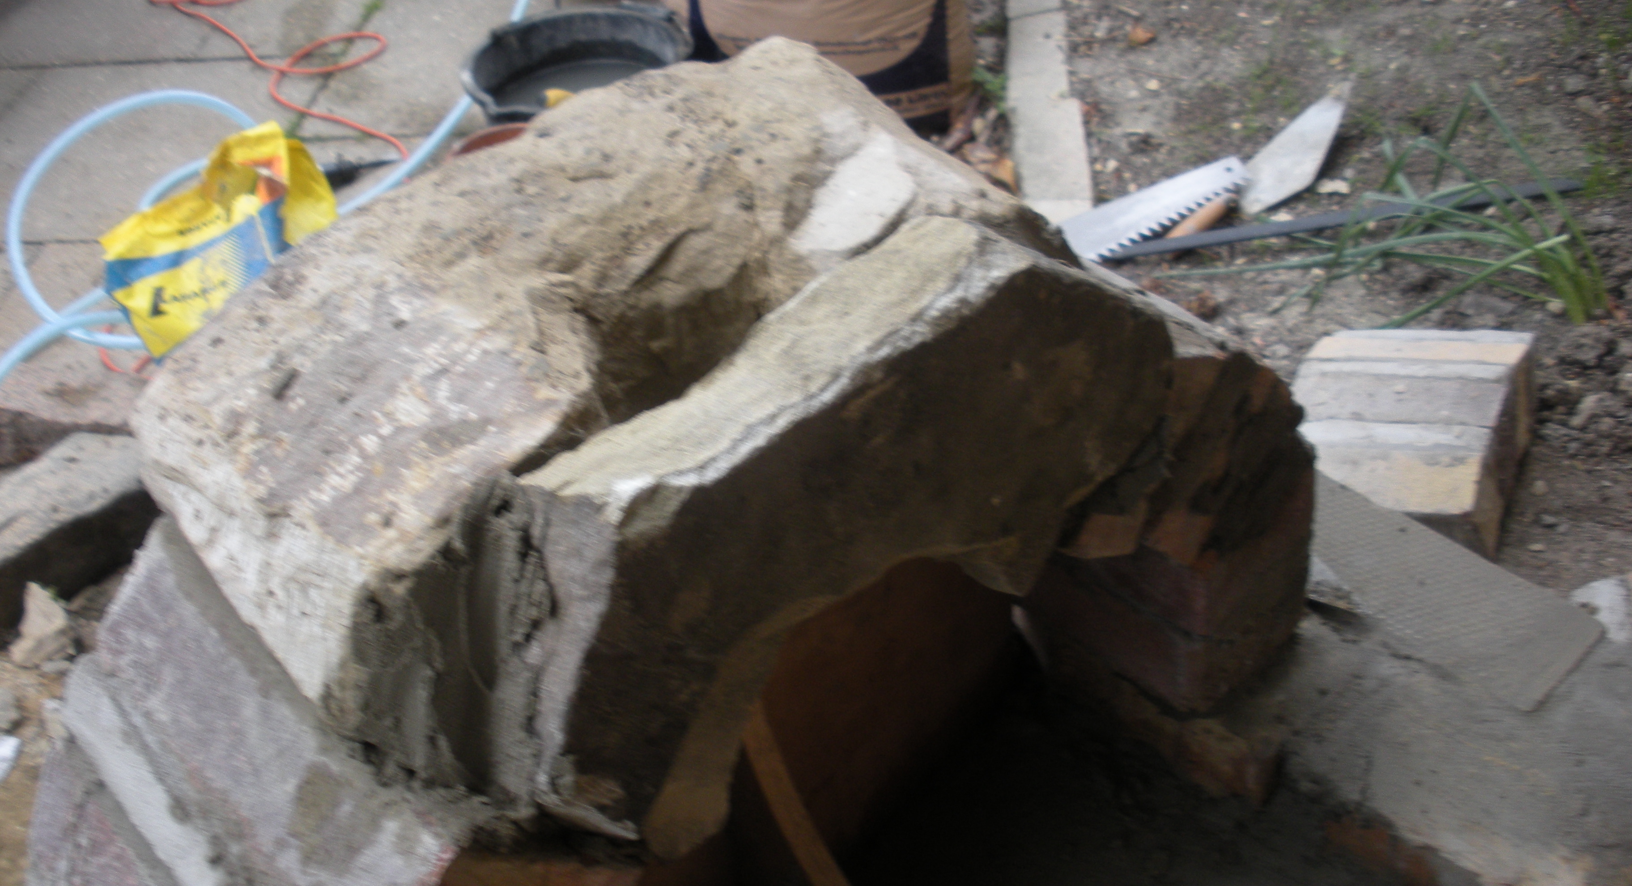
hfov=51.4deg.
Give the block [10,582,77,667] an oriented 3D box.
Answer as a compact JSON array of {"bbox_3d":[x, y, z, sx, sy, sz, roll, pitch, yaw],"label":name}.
[{"bbox_3d":[-0.756,0.180,1.662,0.055,0.075,0.055,-20,41,-16],"label":"block"}]

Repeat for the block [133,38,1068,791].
[{"bbox_3d":[-0.102,-0.046,0.956,0.440,0.155,0.260,-32,46,-28],"label":"block"}]

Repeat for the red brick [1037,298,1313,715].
[{"bbox_3d":[0.229,0.038,1.148,0.110,0.226,0.160,-33,46,-28],"label":"red brick"}]

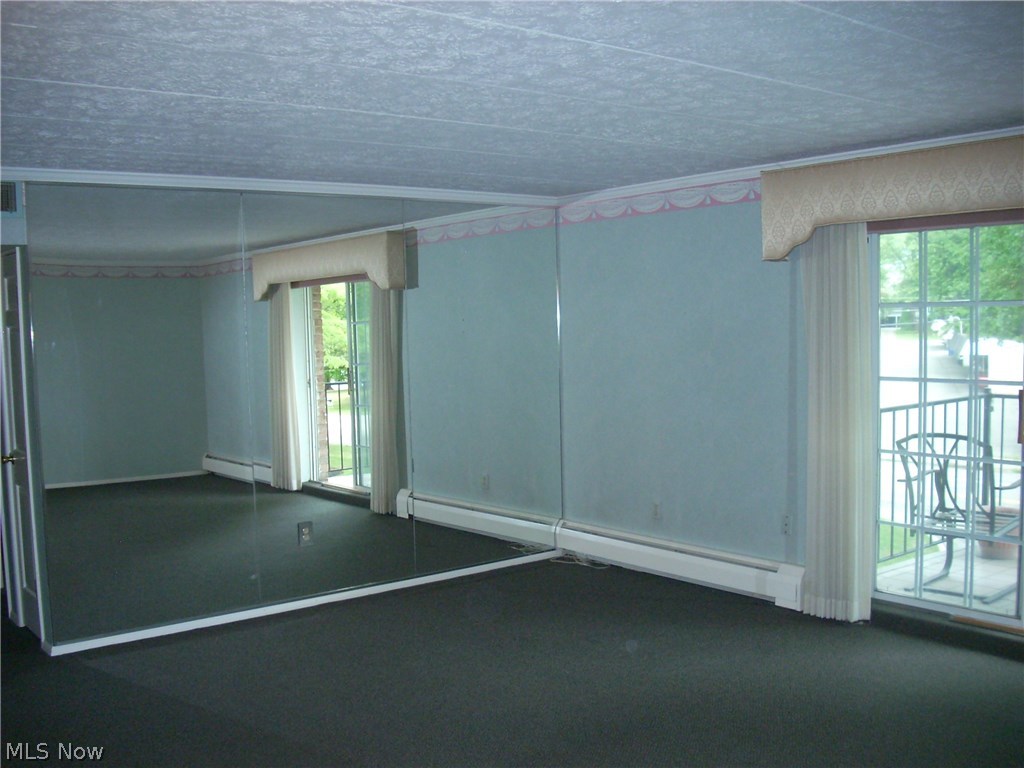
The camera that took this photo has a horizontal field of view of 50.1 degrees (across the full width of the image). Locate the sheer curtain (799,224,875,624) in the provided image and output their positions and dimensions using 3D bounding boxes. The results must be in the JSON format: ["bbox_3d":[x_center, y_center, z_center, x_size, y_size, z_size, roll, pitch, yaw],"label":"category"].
[{"bbox_3d":[1.681,0.162,5.659,0.120,2.110,0.370,-4,4,-38],"label":"sheer curtain"}]

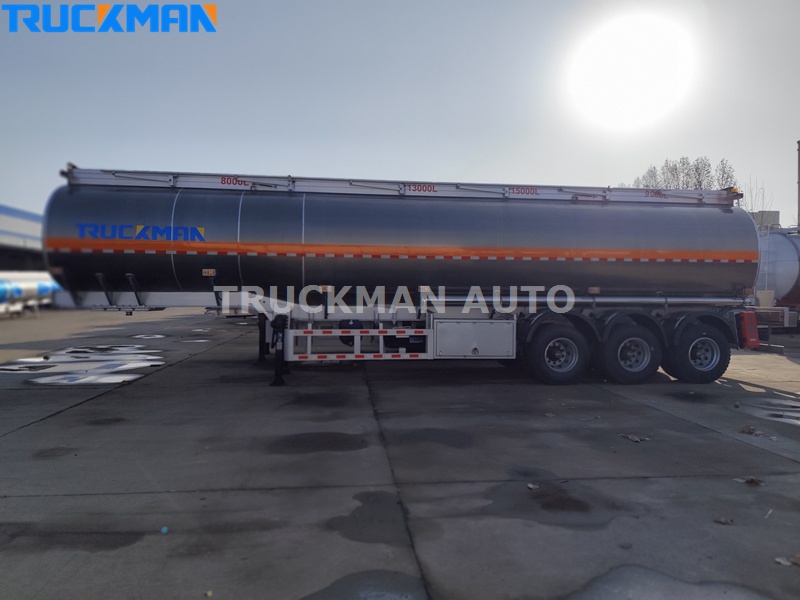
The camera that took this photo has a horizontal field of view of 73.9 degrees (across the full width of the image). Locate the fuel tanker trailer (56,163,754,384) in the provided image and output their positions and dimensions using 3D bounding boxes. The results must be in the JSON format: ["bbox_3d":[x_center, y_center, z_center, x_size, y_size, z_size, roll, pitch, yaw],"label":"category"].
[{"bbox_3d":[0.374,-0.356,9.882,11.950,3.550,2.500,0,1,-8],"label":"fuel tanker trailer"}]

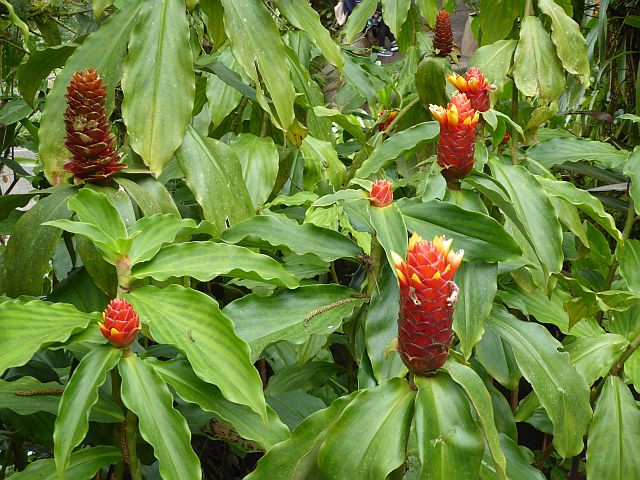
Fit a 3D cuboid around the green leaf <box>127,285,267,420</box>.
[{"bbox_3d":[-0.127,0.114,1.170,0.075,0.040,0.225,-30,55,-34],"label":"green leaf"}]

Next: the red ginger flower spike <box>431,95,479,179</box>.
[{"bbox_3d":[0.215,-0.162,1.750,0.073,0.138,0.073,3,17,-1],"label":"red ginger flower spike"}]

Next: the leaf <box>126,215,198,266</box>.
[{"bbox_3d":[-0.202,0.001,1.410,0.102,0.030,0.050,-32,53,11],"label":"leaf"}]

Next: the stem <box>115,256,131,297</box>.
[{"bbox_3d":[-0.221,0.041,1.240,0.017,0.046,0.017,0,17,0],"label":"stem"}]

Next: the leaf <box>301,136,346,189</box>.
[{"bbox_3d":[0.005,-0.151,2.160,0.080,0.035,0.145,-18,55,-14],"label":"leaf"}]

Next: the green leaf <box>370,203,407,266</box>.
[{"bbox_3d":[0.090,-0.006,1.430,0.050,0.025,0.115,-8,43,-6],"label":"green leaf"}]

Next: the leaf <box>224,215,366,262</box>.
[{"bbox_3d":[-0.043,-0.002,1.720,0.215,0.040,0.075,6,40,-11],"label":"leaf"}]

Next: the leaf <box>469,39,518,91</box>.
[{"bbox_3d":[0.385,-0.385,2.460,0.085,0.030,0.169,17,57,29],"label":"leaf"}]

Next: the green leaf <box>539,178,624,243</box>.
[{"bbox_3d":[0.432,-0.052,1.840,0.161,0.040,0.065,41,25,30],"label":"green leaf"}]

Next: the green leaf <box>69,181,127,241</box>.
[{"bbox_3d":[-0.257,-0.034,1.280,0.045,0.025,0.100,-31,53,-28],"label":"green leaf"}]

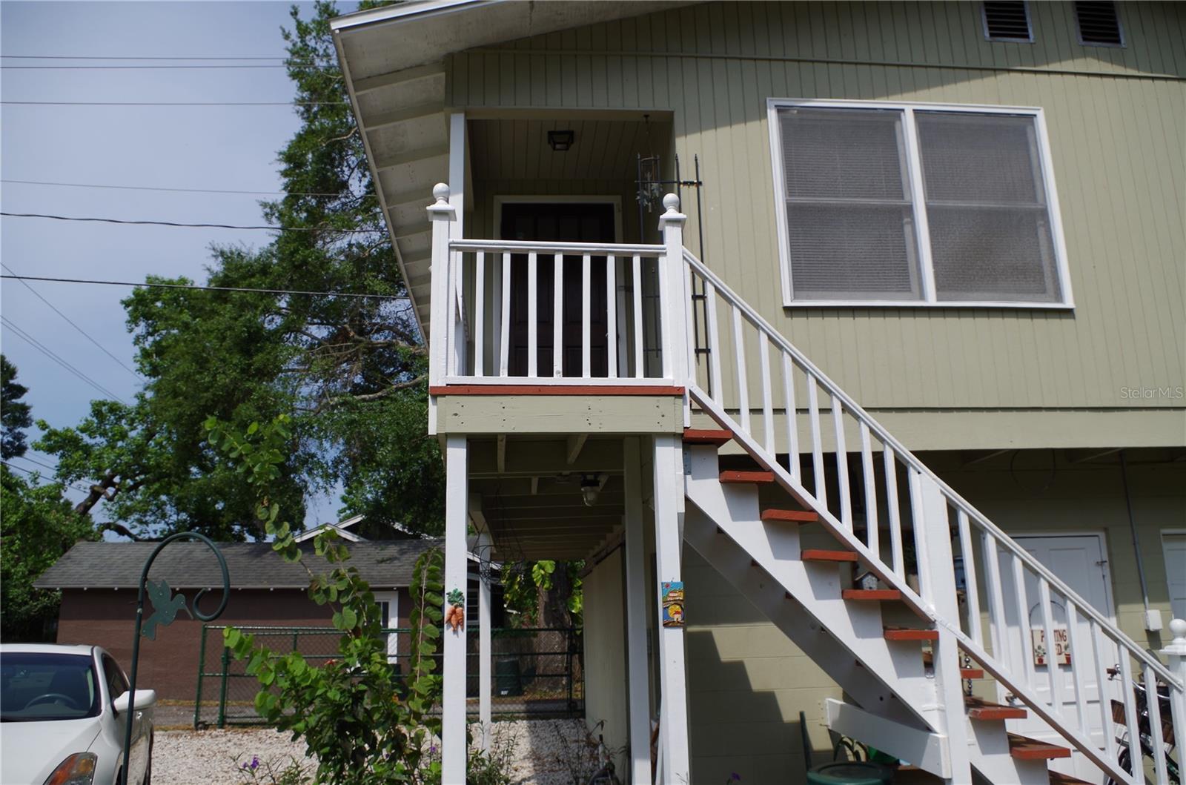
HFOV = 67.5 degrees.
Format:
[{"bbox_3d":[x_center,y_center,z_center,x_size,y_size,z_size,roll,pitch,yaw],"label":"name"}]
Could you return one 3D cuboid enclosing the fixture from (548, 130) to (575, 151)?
[{"bbox_3d":[-0.239,-1.889,6.690,0.187,0.085,0.183,-1,-15,-2],"label":"fixture"}]

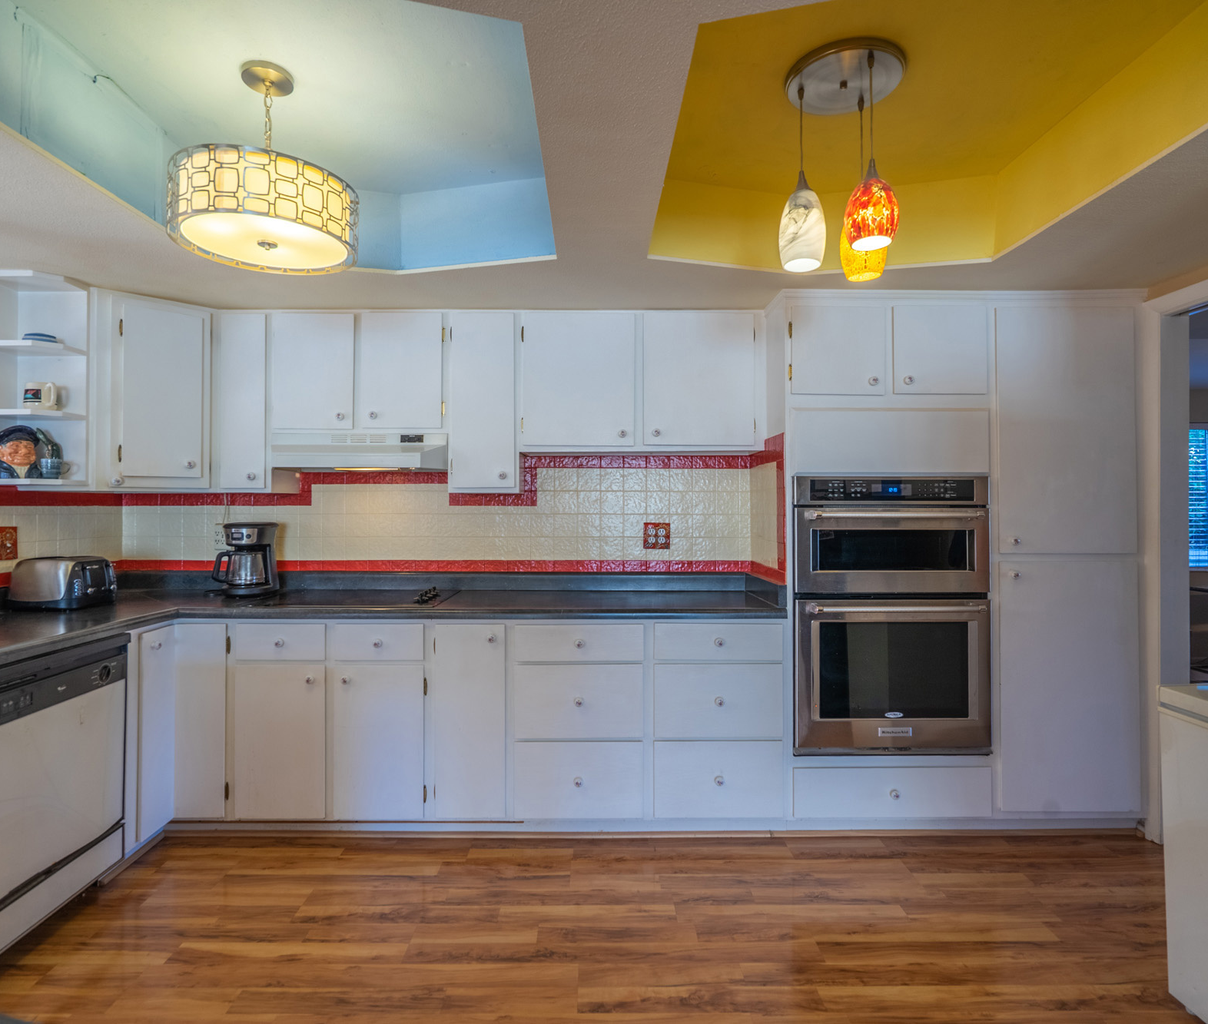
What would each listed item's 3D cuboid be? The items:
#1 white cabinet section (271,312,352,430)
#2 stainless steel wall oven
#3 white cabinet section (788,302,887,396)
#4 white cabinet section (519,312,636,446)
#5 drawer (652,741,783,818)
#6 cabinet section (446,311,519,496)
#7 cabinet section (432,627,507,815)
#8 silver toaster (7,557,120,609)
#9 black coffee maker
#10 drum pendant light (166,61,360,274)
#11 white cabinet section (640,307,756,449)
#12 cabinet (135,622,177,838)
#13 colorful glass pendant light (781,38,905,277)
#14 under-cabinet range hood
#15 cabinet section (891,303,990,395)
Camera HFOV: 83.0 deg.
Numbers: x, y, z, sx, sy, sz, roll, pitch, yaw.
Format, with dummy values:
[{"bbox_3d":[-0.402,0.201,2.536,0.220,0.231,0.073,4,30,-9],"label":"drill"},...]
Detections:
[{"bbox_3d":[-1.231,-0.593,3.020,0.360,0.490,0.300,0,0,-1],"label":"white cabinet section"},{"bbox_3d":[1.106,0.397,2.860,0.757,1.068,0.570,0,0,-1],"label":"stainless steel wall oven"},{"bbox_3d":[0.893,-0.622,2.875,0.360,0.350,0.530,0,0,-1],"label":"white cabinet section"},{"bbox_3d":[-0.111,-0.574,3.108,0.506,0.585,0.290,0,0,-1],"label":"white cabinet section"},{"bbox_3d":[0.440,1.031,2.835,0.490,0.293,0.440,0,0,0],"label":"drawer"},{"bbox_3d":[-0.527,-0.478,3.103,0.308,0.775,0.290,0,0,-1],"label":"cabinet section"},{"bbox_3d":[-0.528,0.814,2.940,0.301,0.751,0.600,0,0,-1],"label":"cabinet section"},{"bbox_3d":[-2.122,0.277,2.697,0.262,0.190,0.245,0,0,-5],"label":"silver toaster"},{"bbox_3d":[-1.615,0.210,3.060,0.185,0.320,0.260,0,0,10],"label":"black coffee maker"},{"bbox_3d":[-0.891,-0.926,1.810,0.455,0.460,0.455,0,0,0],"label":"drum pendant light"},{"bbox_3d":[0.401,-0.558,3.020,0.480,0.560,0.300,0,0,-1],"label":"white cabinet section"},{"bbox_3d":[-1.965,0.815,2.565,0.570,0.760,0.215,0,0,-1],"label":"cabinet"},{"bbox_3d":[0.620,-0.900,1.775,0.315,0.515,0.330,0,0,0],"label":"colorful glass pendant light"},{"bbox_3d":[-1.043,-0.260,3.000,0.755,0.150,0.470,0,0,0],"label":"under-cabinet range hood"},{"bbox_3d":[1.313,-0.634,2.966,0.388,0.358,0.600,0,0,-1],"label":"cabinet section"}]

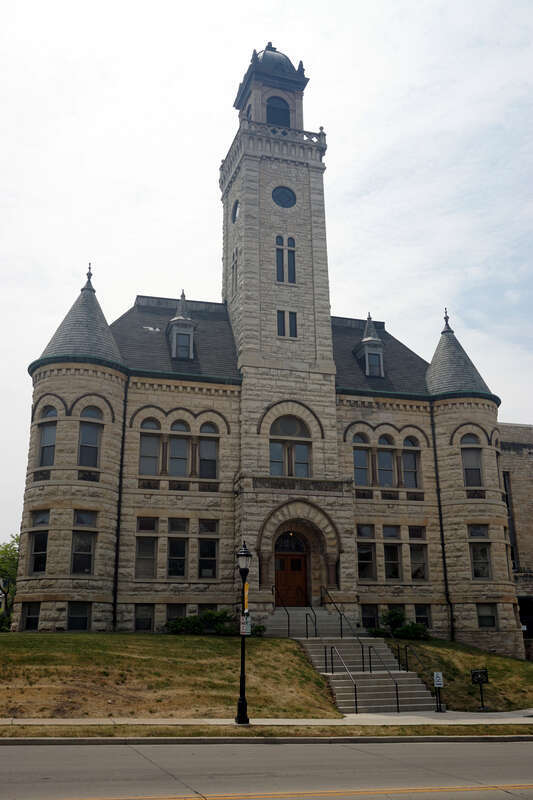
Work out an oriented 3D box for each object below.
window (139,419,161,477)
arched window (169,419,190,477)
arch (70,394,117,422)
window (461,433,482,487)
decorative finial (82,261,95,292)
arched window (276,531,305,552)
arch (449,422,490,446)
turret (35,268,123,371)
[{"bbox_3d":[-4.975,1.995,32.423,0.960,2.520,0.200,5,-18,-16],"label":"window"},{"bbox_3d":[-3.614,2.014,31.546,0.893,2.449,0.250,5,-18,-16],"label":"arched window"},{"bbox_3d":[-7.104,0.309,31.113,1.880,1.070,0.400,9,-20,-29],"label":"arch"},{"bbox_3d":[9.332,2.718,34.246,0.920,2.497,0.250,1,-18,-4],"label":"window"},{"bbox_3d":[-7.830,-5.460,33.510,0.500,1.416,0.500,5,-18,-16],"label":"decorative finial"},{"bbox_3d":[1.084,6.126,32.558,1.398,0.911,0.150,5,-18,-16],"label":"arched window"},{"bbox_3d":[9.673,1.624,35.876,1.850,1.070,0.400,0,-17,-3],"label":"arch"},{"bbox_3d":[-8.112,-3.516,34.062,4.550,5.700,4.550,5,-18,-16],"label":"turret"}]

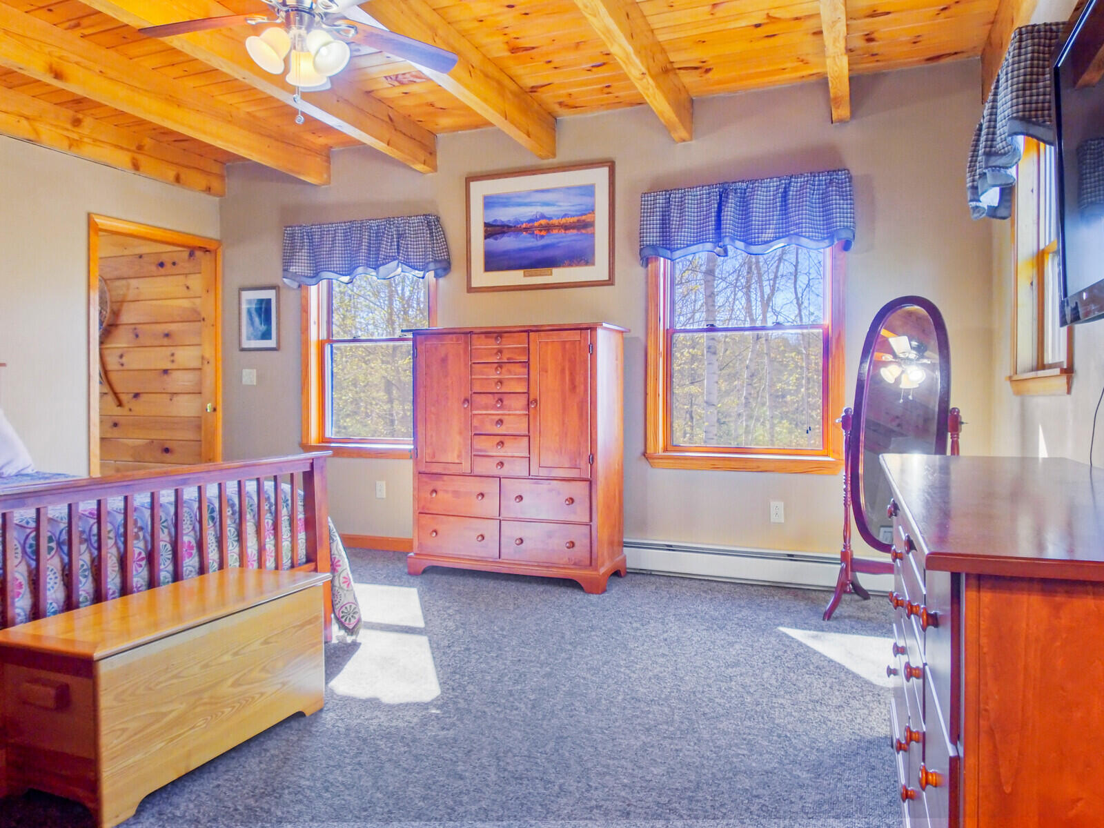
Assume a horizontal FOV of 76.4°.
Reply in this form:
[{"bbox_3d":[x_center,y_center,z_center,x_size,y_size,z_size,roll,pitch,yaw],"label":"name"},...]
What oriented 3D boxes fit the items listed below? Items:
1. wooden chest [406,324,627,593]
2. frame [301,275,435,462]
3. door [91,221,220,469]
[{"bbox_3d":[-0.209,0.225,4.024,1.170,1.400,0.450,1,1,21],"label":"wooden chest"},{"bbox_3d":[-1.238,-0.421,4.720,1.070,1.440,0.120,1,1,21],"label":"frame"},{"bbox_3d":[-2.648,-0.164,4.747,0.120,2.130,0.900,1,1,25],"label":"door"}]

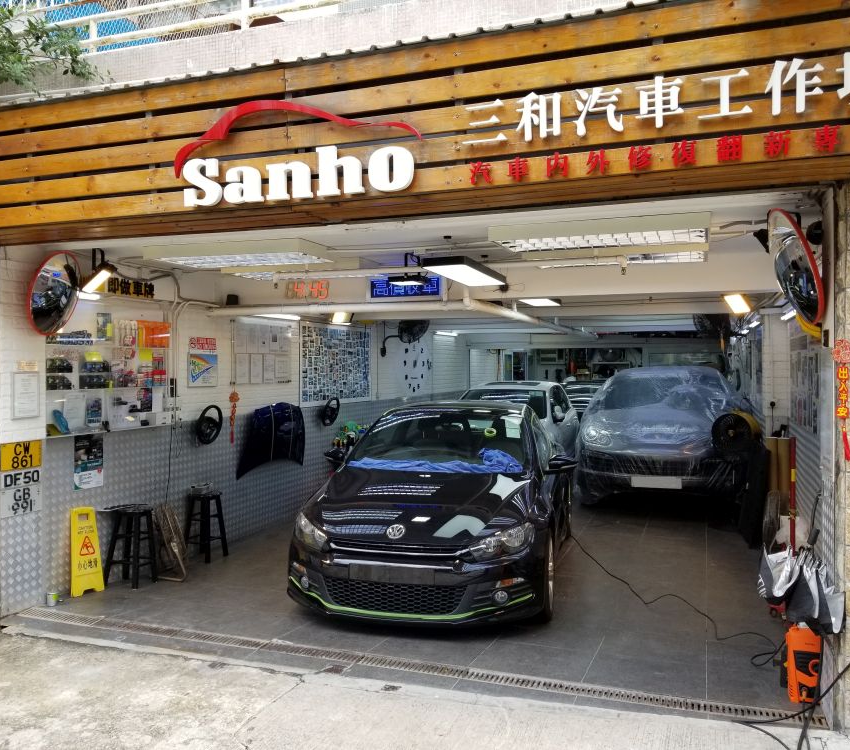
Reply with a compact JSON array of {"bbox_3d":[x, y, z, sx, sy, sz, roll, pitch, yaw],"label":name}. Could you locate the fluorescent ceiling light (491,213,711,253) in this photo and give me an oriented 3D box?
[{"bbox_3d":[1.062,-0.843,4.539,1.233,0.084,0.563,0,1,20],"label":"fluorescent ceiling light"}]

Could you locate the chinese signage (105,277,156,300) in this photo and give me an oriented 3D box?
[{"bbox_3d":[-2.388,-0.708,6.100,0.030,0.150,0.580,0,1,20],"label":"chinese signage"}]

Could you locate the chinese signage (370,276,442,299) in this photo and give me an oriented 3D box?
[{"bbox_3d":[-0.167,-0.750,6.439,0.700,0.205,0.060,0,0,21],"label":"chinese signage"}]

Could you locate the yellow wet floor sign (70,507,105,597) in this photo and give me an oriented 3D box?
[{"bbox_3d":[-2.543,1.315,5.637,0.060,0.640,0.265,-5,-3,38],"label":"yellow wet floor sign"}]

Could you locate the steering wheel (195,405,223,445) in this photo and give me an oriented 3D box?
[{"bbox_3d":[-1.994,0.458,6.950,0.110,0.370,0.370,12,5,19],"label":"steering wheel"}]

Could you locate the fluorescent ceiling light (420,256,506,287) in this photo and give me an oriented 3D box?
[{"bbox_3d":[0.321,-0.739,5.450,0.297,0.056,1.205,0,1,19],"label":"fluorescent ceiling light"}]

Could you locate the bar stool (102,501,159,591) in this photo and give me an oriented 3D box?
[{"bbox_3d":[-2.302,1.335,5.883,0.320,0.600,0.320,0,0,21],"label":"bar stool"}]

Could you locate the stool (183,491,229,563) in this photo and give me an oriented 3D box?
[{"bbox_3d":[-1.960,1.338,6.690,0.310,0.590,0.310,0,1,20],"label":"stool"}]

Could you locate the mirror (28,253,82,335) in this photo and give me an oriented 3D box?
[{"bbox_3d":[-2.501,-0.554,5.128,0.110,0.600,0.600,17,2,5],"label":"mirror"}]

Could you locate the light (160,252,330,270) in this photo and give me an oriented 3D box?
[{"bbox_3d":[-1.295,-0.846,5.325,1.216,0.089,0.562,0,1,19],"label":"light"}]

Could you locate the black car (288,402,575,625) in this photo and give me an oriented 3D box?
[{"bbox_3d":[0.254,0.938,6.389,1.900,1.400,4.250,0,0,13],"label":"black car"}]

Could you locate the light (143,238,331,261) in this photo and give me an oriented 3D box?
[{"bbox_3d":[-1.382,-0.879,5.513,1.240,0.095,0.440,0,0,21],"label":"light"}]

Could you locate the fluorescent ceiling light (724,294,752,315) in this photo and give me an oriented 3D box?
[{"bbox_3d":[2.884,-0.661,6.907,0.080,0.220,0.230,-44,18,-20],"label":"fluorescent ceiling light"}]

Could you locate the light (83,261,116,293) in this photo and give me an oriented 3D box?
[{"bbox_3d":[-2.318,-0.702,5.350,0.220,0.080,0.230,-45,3,-4],"label":"light"}]

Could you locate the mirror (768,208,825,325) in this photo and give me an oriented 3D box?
[{"bbox_3d":[1.780,-0.522,3.661,0.130,0.610,0.610,-21,-6,14],"label":"mirror"}]

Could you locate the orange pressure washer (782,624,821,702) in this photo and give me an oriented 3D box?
[{"bbox_3d":[1.908,1.427,3.814,0.180,0.390,0.200,0,1,17],"label":"orange pressure washer"}]

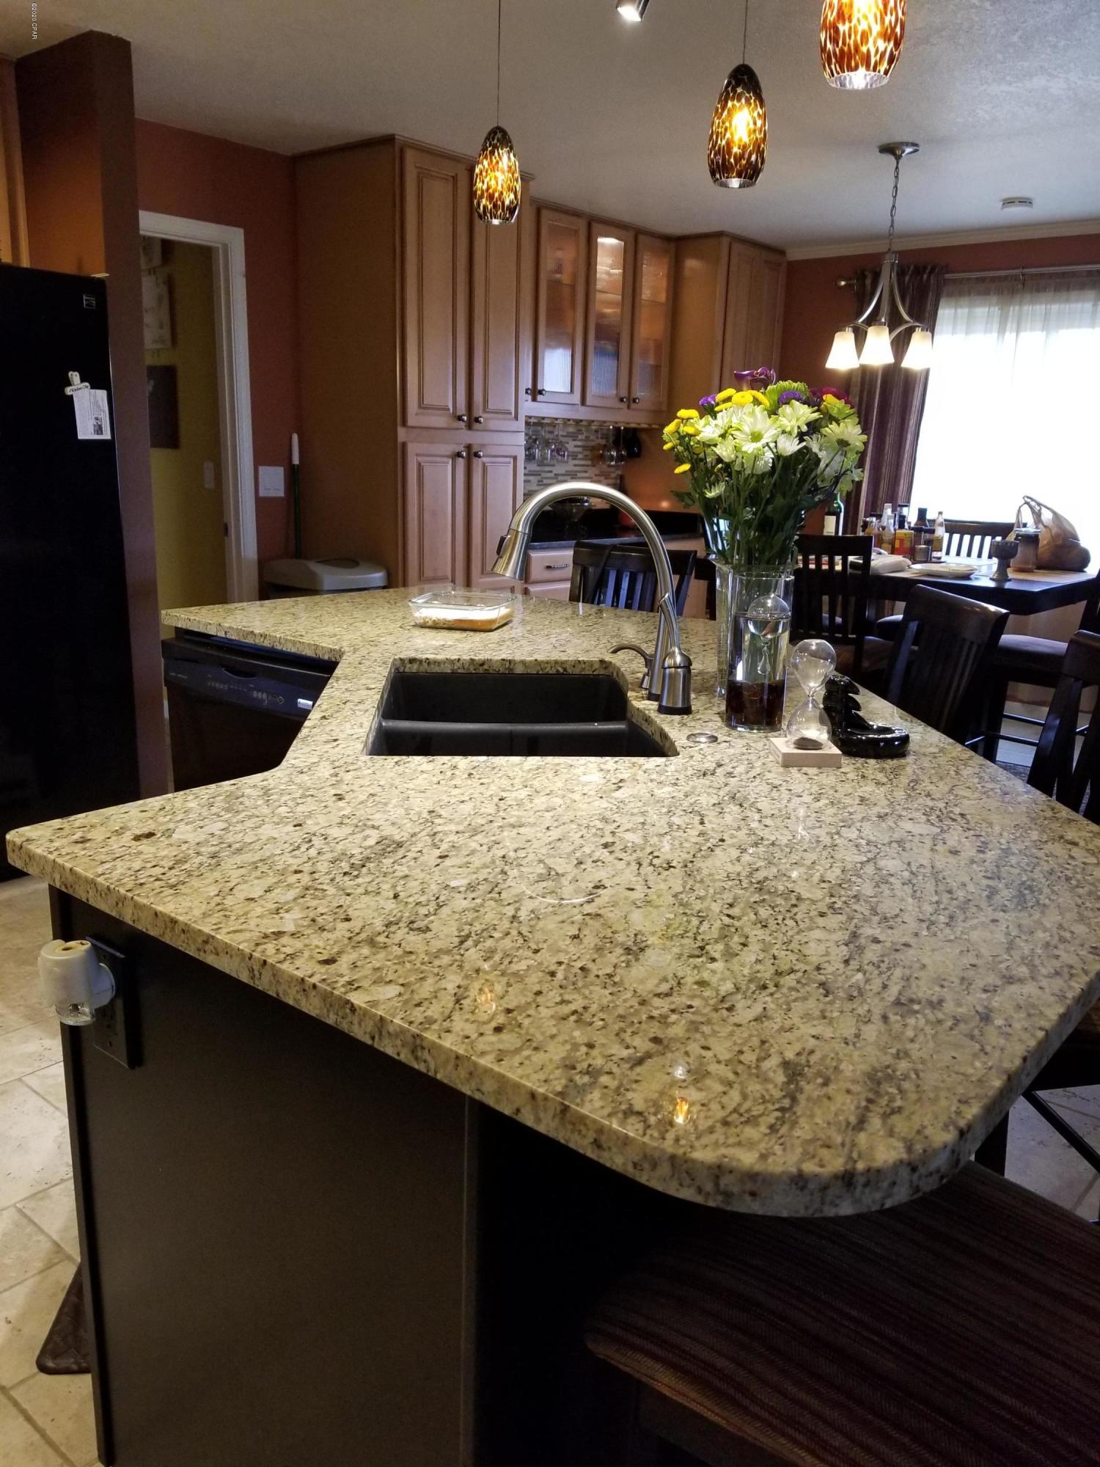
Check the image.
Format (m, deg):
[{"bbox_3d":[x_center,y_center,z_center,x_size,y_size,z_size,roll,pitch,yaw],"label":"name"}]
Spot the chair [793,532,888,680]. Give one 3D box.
[{"bbox_3d":[1.183,-0.361,4.868,0.460,1.055,0.550,8,16,21],"label":"chair"}]

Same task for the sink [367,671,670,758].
[{"bbox_3d":[-0.077,0.070,2.184,0.530,0.230,0.790,1,15,-5],"label":"sink"}]

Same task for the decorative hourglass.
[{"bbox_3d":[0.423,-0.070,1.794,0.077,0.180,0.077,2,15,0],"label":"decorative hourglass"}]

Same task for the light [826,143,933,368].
[{"bbox_3d":[1.217,-1.714,3.981,0.390,0.745,0.380,2,15,0],"label":"light"}]

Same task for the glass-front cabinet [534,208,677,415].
[{"bbox_3d":[0.141,-2.098,5.664,0.320,0.930,1.190,14,20,38],"label":"glass-front cabinet"}]

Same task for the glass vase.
[{"bbox_3d":[0.376,-0.150,2.001,0.107,0.272,0.107,2,15,0],"label":"glass vase"}]

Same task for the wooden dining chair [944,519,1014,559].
[{"bbox_3d":[1.973,-0.485,5.412,0.460,1.063,0.550,11,17,29],"label":"wooden dining chair"}]

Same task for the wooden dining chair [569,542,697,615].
[{"bbox_3d":[0.121,-0.076,3.686,0.460,1.055,0.550,12,18,32],"label":"wooden dining chair"}]

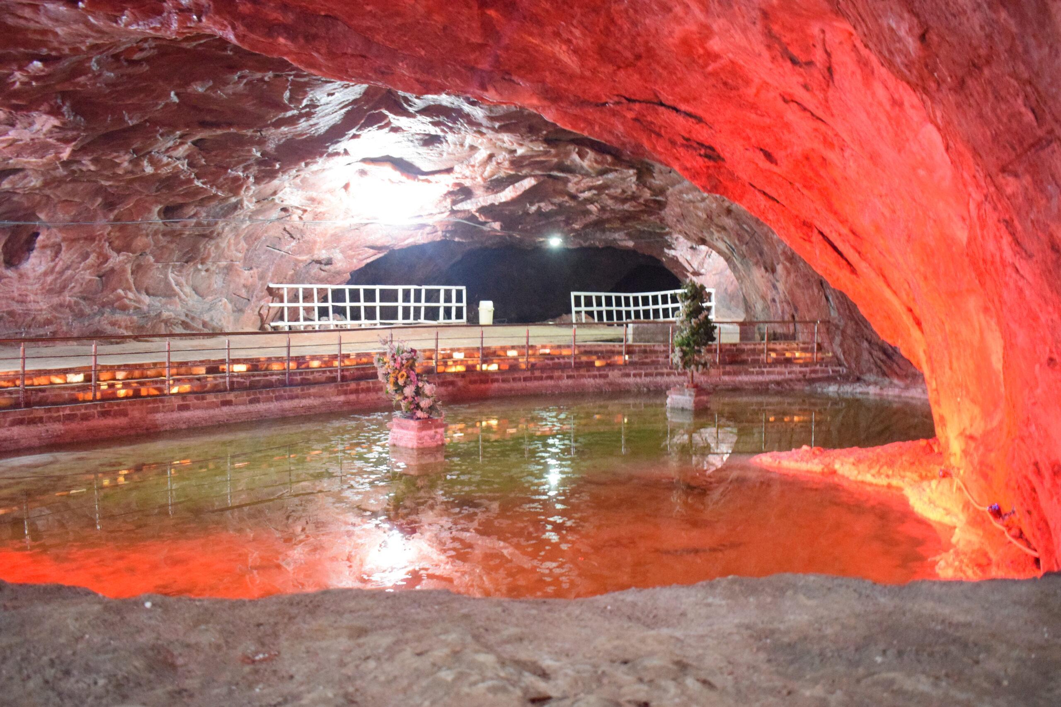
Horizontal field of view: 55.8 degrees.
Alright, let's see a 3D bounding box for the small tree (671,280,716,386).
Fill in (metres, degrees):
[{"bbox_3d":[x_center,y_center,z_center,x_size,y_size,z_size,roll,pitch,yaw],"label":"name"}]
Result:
[{"bbox_3d":[2.836,-0.374,17.400,0.770,1.810,0.730,1,4,9],"label":"small tree"}]

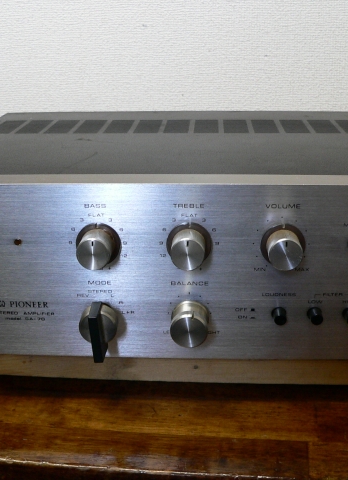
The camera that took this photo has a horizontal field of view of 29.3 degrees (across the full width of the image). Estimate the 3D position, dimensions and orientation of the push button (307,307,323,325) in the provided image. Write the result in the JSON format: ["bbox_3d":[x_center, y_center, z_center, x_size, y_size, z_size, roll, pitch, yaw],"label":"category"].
[{"bbox_3d":[0.096,0.052,0.448,0.009,0.009,0.010,0,20,3],"label":"push button"}]

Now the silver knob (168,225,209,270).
[{"bbox_3d":[0.010,0.007,0.434,0.030,0.030,0.020,0,20,3],"label":"silver knob"}]

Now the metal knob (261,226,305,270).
[{"bbox_3d":[0.072,0.007,0.431,0.030,0.030,0.019,0,20,3],"label":"metal knob"}]

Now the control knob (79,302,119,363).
[{"bbox_3d":[-0.051,0.063,0.457,0.025,0.034,0.024,0,20,3],"label":"control knob"}]

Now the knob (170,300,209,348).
[{"bbox_3d":[0.011,0.057,0.450,0.026,0.026,0.019,0,20,3],"label":"knob"}]

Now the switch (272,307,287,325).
[{"bbox_3d":[0.072,0.052,0.450,0.009,0.009,0.010,0,20,3],"label":"switch"}]

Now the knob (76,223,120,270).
[{"bbox_3d":[-0.051,0.006,0.438,0.030,0.030,0.020,0,20,3],"label":"knob"}]

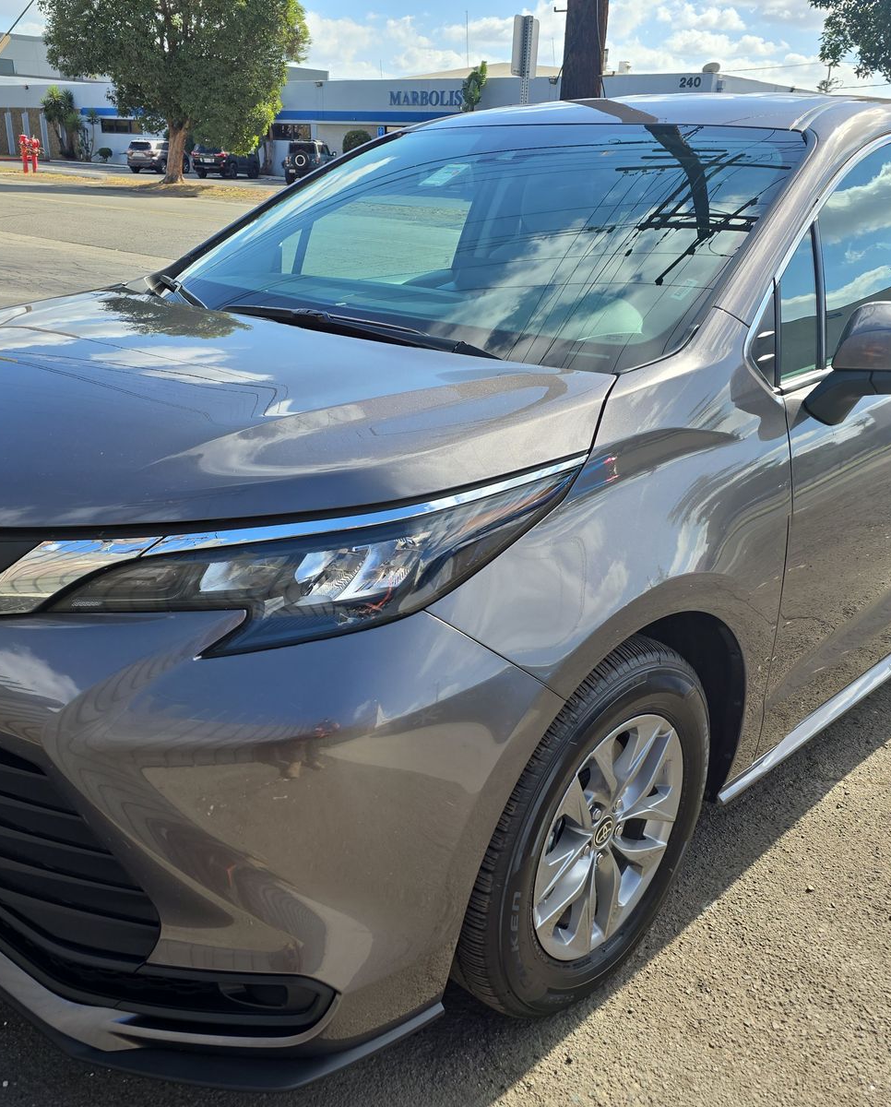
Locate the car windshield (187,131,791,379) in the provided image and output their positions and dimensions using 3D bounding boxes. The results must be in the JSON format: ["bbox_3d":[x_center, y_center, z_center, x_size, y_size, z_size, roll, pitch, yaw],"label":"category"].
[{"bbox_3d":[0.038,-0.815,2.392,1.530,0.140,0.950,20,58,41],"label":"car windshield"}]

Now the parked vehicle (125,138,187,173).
[{"bbox_3d":[-16.106,-22.283,55.012,1.920,1.800,4.800,6,22,9],"label":"parked vehicle"}]

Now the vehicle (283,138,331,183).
[{"bbox_3d":[-6.337,-18.811,47.396,1.930,1.880,4.810,3,21,2],"label":"vehicle"}]

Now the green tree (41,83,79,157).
[{"bbox_3d":[-32.106,-36.107,82.000,2.700,5.600,2.700,-5,23,-19],"label":"green tree"}]

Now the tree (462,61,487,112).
[{"bbox_3d":[1.238,-20.742,47.472,1.400,5.600,1.400,2,22,0],"label":"tree"}]

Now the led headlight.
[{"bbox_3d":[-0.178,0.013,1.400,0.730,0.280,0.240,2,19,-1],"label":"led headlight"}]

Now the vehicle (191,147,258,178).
[{"bbox_3d":[-11.727,-21.169,52.800,1.980,1.900,5.070,5,21,6],"label":"vehicle"}]

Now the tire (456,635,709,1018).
[{"bbox_3d":[0.236,0.491,1.866,0.235,0.725,0.725,19,25,40],"label":"tire"}]

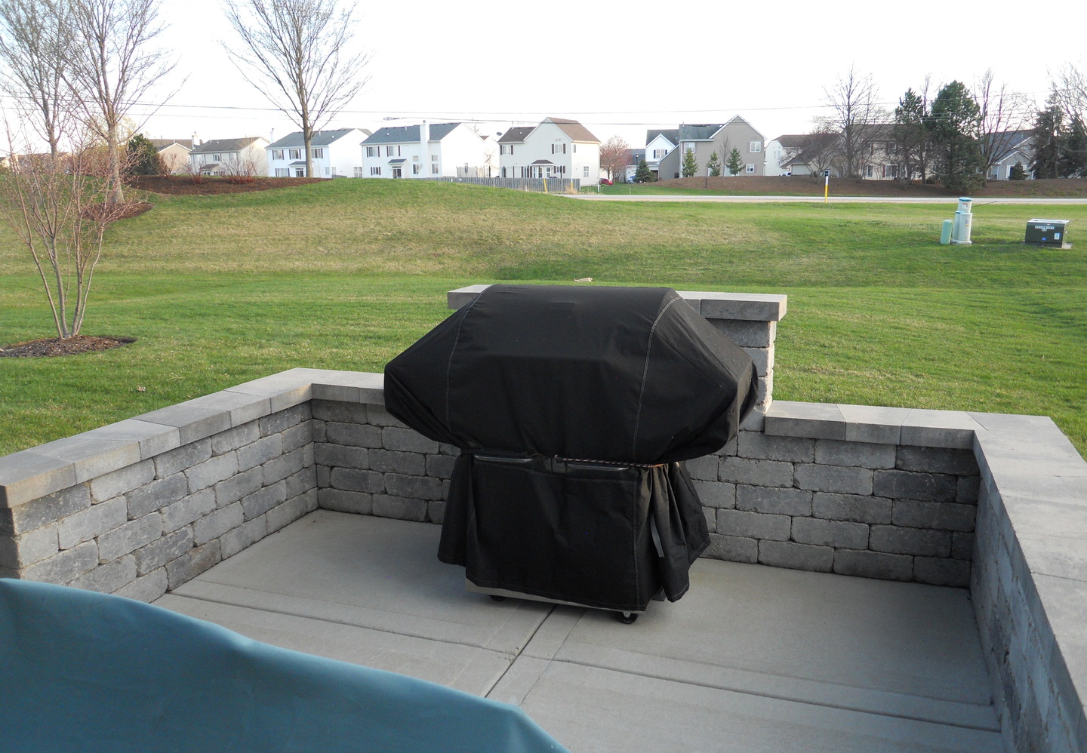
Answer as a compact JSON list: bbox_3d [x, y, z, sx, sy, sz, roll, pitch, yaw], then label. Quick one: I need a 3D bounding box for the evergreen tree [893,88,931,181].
[{"bbox_3d":[27.214,-17.829,65.000,2.664,6.914,2.664,4,14,22],"label":"evergreen tree"}]

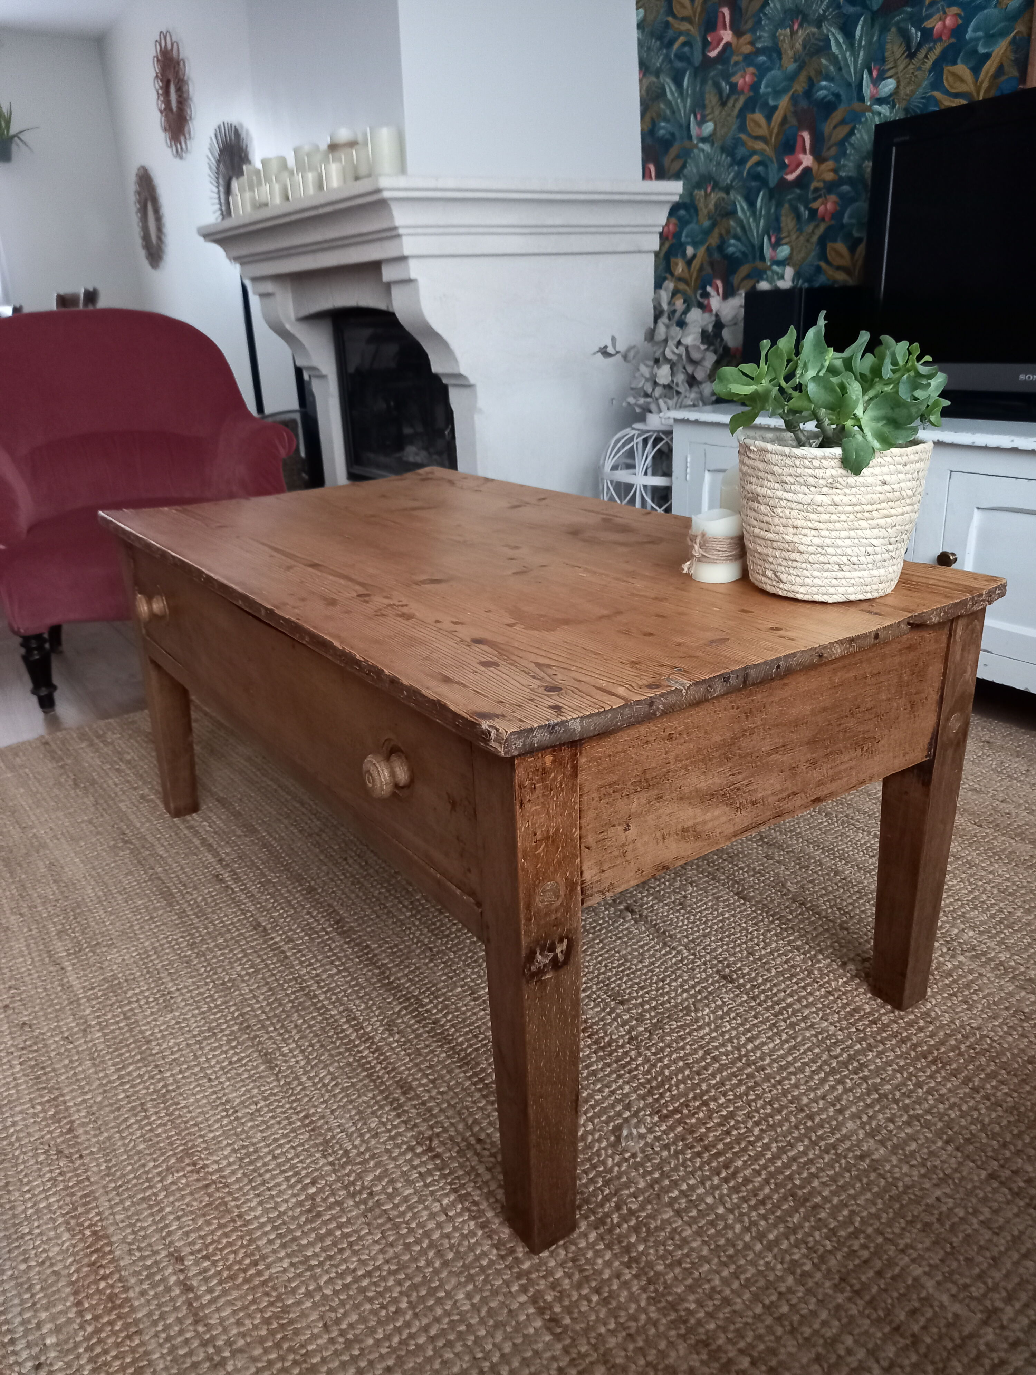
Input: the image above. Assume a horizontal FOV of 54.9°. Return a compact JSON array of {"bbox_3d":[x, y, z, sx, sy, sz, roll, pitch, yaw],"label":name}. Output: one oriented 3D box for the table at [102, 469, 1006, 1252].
[{"bbox_3d":[-0.070,0.048,1.311,0.582,0.490,1.082,-16,24,-32],"label":"table"}]

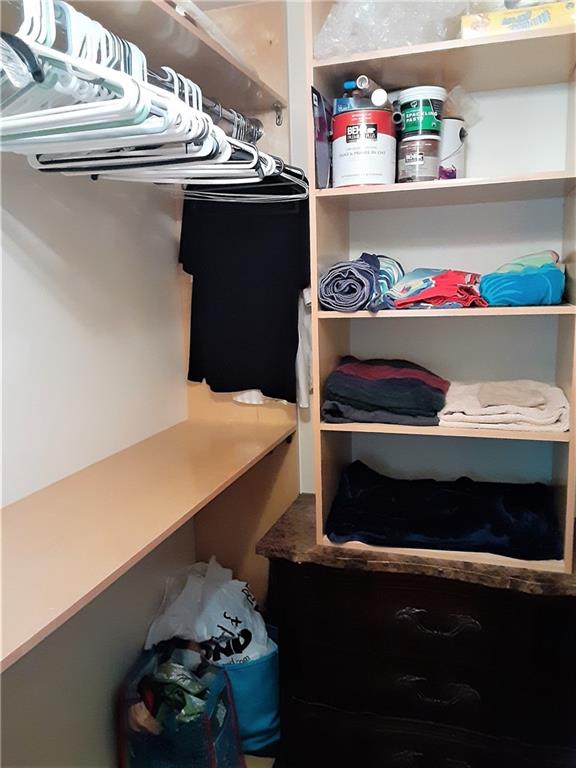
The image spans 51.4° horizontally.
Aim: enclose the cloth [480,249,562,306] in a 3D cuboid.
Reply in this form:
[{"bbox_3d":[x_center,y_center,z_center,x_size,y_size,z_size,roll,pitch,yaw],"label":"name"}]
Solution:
[{"bbox_3d":[0.601,-0.271,1.540,0.200,0.135,0.263,1,10,18],"label":"cloth"}]

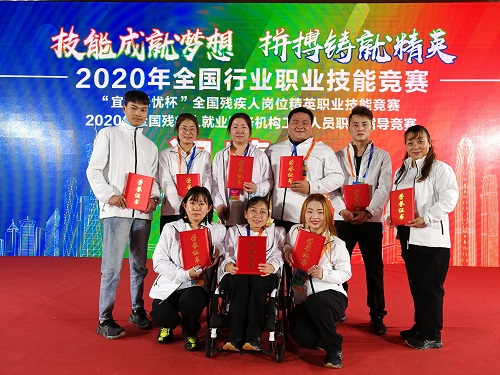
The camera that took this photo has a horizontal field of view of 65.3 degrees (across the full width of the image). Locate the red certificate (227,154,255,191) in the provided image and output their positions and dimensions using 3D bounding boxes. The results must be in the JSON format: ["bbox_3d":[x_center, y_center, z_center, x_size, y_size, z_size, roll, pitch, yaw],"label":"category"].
[{"bbox_3d":[-0.070,-0.109,2.920,0.180,0.247,0.015,6,2,-2],"label":"red certificate"}]

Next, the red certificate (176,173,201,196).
[{"bbox_3d":[-0.450,0.022,2.950,0.178,0.245,0.020,-3,-7,-2],"label":"red certificate"}]

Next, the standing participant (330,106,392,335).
[{"bbox_3d":[0.841,0.238,2.980,0.490,1.730,0.400,1,2,8],"label":"standing participant"}]

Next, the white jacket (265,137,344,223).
[{"bbox_3d":[0.440,-0.060,3.140,0.610,0.690,0.400,0,-1,19],"label":"white jacket"}]

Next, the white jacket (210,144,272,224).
[{"bbox_3d":[-0.059,-0.015,3.070,0.480,0.660,0.320,1,1,-2],"label":"white jacket"}]

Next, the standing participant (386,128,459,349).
[{"bbox_3d":[1.205,0.330,2.730,0.470,1.540,0.400,0,-1,43],"label":"standing participant"}]

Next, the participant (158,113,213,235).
[{"bbox_3d":[-0.516,0.253,3.120,0.450,1.660,0.360,0,2,-8],"label":"participant"}]

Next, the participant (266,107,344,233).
[{"bbox_3d":[0.440,0.220,3.150,0.620,1.740,0.420,0,-1,19],"label":"participant"}]

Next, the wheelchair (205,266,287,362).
[{"bbox_3d":[0.000,0.645,2.780,0.600,0.880,0.950,1,-1,6],"label":"wheelchair"}]

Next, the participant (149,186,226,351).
[{"bbox_3d":[-0.435,0.545,2.740,0.540,1.070,0.620,1,-1,-12],"label":"participant"}]

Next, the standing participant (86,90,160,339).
[{"bbox_3d":[-0.951,0.183,2.920,0.520,1.800,0.440,0,2,-22],"label":"standing participant"}]

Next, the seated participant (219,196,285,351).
[{"bbox_3d":[0.017,0.536,2.660,0.440,0.950,0.660,1,1,5],"label":"seated participant"}]

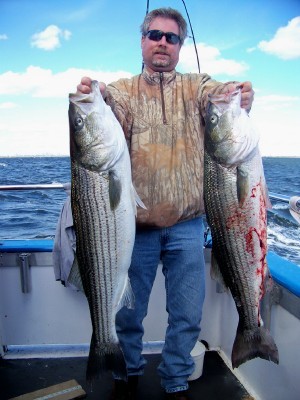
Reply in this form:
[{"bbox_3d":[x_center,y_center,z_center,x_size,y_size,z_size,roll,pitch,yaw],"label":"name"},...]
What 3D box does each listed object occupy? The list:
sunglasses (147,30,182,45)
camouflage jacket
[{"bbox_3d":[0.056,-0.655,1.700,0.142,0.048,0.130,10,14,-1],"label":"sunglasses"},{"bbox_3d":[0.050,-0.212,1.690,0.490,0.650,0.440,0,6,3],"label":"camouflage jacket"}]

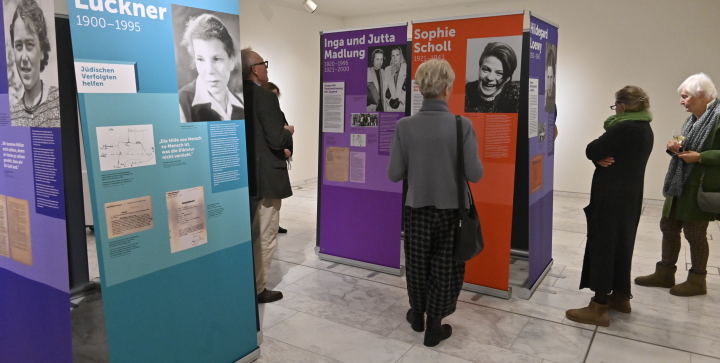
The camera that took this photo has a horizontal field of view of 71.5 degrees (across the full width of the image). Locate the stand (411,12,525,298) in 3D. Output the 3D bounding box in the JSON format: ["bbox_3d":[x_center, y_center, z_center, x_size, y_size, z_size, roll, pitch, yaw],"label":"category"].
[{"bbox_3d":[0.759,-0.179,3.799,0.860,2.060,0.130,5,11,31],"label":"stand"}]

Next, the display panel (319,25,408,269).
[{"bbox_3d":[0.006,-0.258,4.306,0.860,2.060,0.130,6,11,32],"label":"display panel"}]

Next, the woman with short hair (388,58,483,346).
[{"bbox_3d":[0.455,0.116,3.127,0.550,1.690,0.420,3,9,17],"label":"woman with short hair"}]

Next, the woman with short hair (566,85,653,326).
[{"bbox_3d":[1.680,0.147,3.325,0.480,1.560,0.480,6,11,33],"label":"woman with short hair"}]

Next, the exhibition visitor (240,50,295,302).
[{"bbox_3d":[-0.700,-0.030,3.650,0.420,1.820,0.500,-3,9,-15],"label":"exhibition visitor"}]

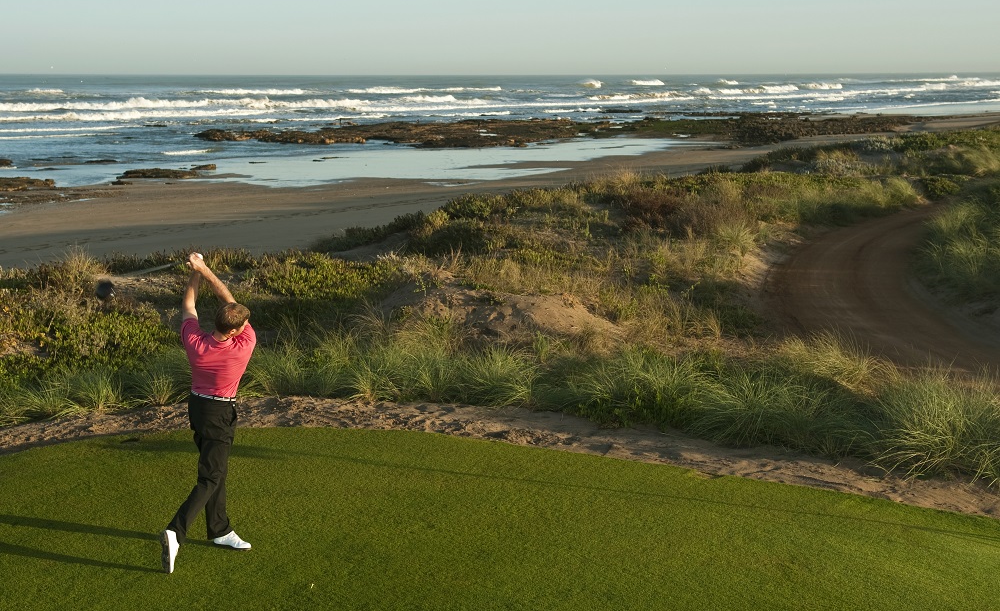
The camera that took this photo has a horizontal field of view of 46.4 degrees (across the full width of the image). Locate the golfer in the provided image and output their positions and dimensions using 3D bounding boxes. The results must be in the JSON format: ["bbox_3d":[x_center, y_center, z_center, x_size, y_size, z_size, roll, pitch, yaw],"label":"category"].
[{"bbox_3d":[-1.935,0.716,7.836,0.570,2.020,0.780,2,11,12],"label":"golfer"}]

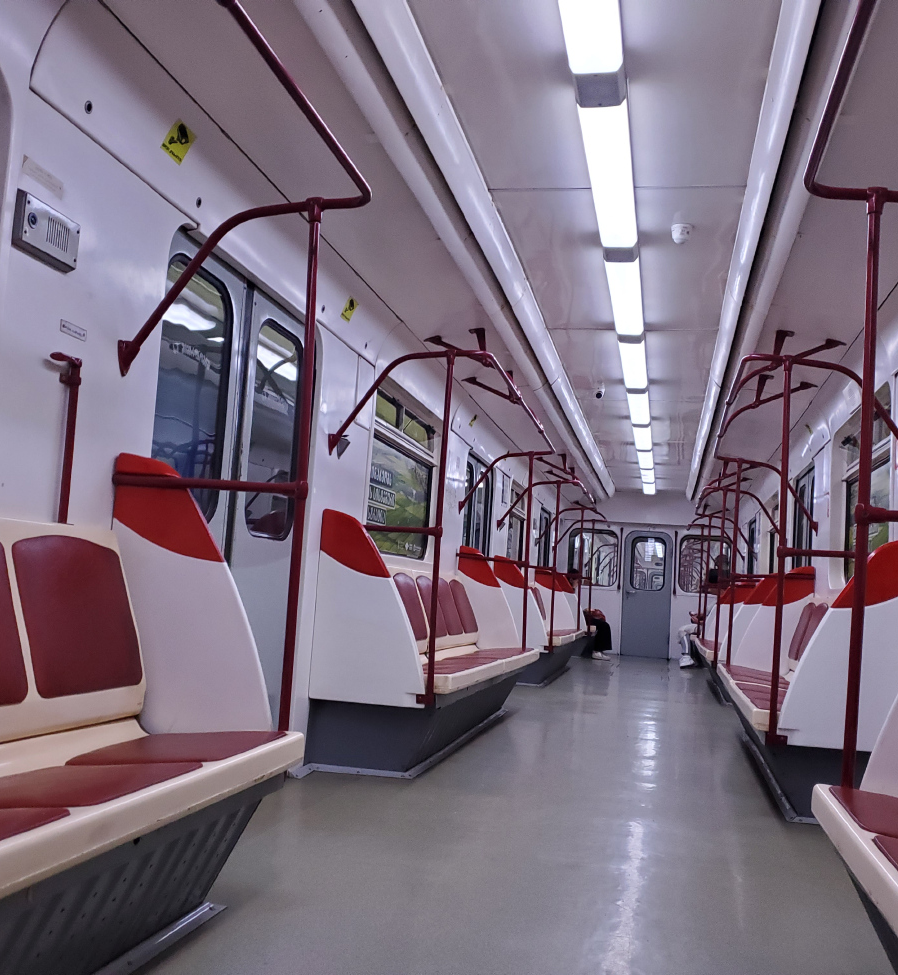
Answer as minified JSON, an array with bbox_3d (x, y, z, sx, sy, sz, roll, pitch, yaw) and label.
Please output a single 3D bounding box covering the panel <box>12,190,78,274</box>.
[{"bbox_3d":[-0.969,-0.613,2.365,0.033,0.130,0.212,2,-6,13],"label":"panel"}]

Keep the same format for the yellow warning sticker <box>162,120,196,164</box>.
[{"bbox_3d":[-0.790,-1.015,2.870,0.005,0.103,0.112,29,0,14],"label":"yellow warning sticker"}]

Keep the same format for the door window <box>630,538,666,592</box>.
[{"bbox_3d":[2.807,1.077,13.737,0.485,0.760,0.040,2,-6,13],"label":"door window"}]

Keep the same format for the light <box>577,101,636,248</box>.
[{"bbox_3d":[0.601,-1.129,3.597,0.152,0.060,1.220,2,-6,13],"label":"light"}]

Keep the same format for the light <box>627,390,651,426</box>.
[{"bbox_3d":[1.512,-0.642,7.711,0.152,0.060,1.220,2,-6,13],"label":"light"}]

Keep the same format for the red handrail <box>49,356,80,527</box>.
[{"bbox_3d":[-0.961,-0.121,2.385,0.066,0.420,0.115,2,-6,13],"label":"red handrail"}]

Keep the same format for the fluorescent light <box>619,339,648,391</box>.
[{"bbox_3d":[1.207,-0.805,6.334,0.152,0.060,1.220,2,-6,13],"label":"fluorescent light"}]

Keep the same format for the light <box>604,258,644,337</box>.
[{"bbox_3d":[0.904,-0.967,4.966,0.152,0.060,1.220,2,-6,13],"label":"light"}]

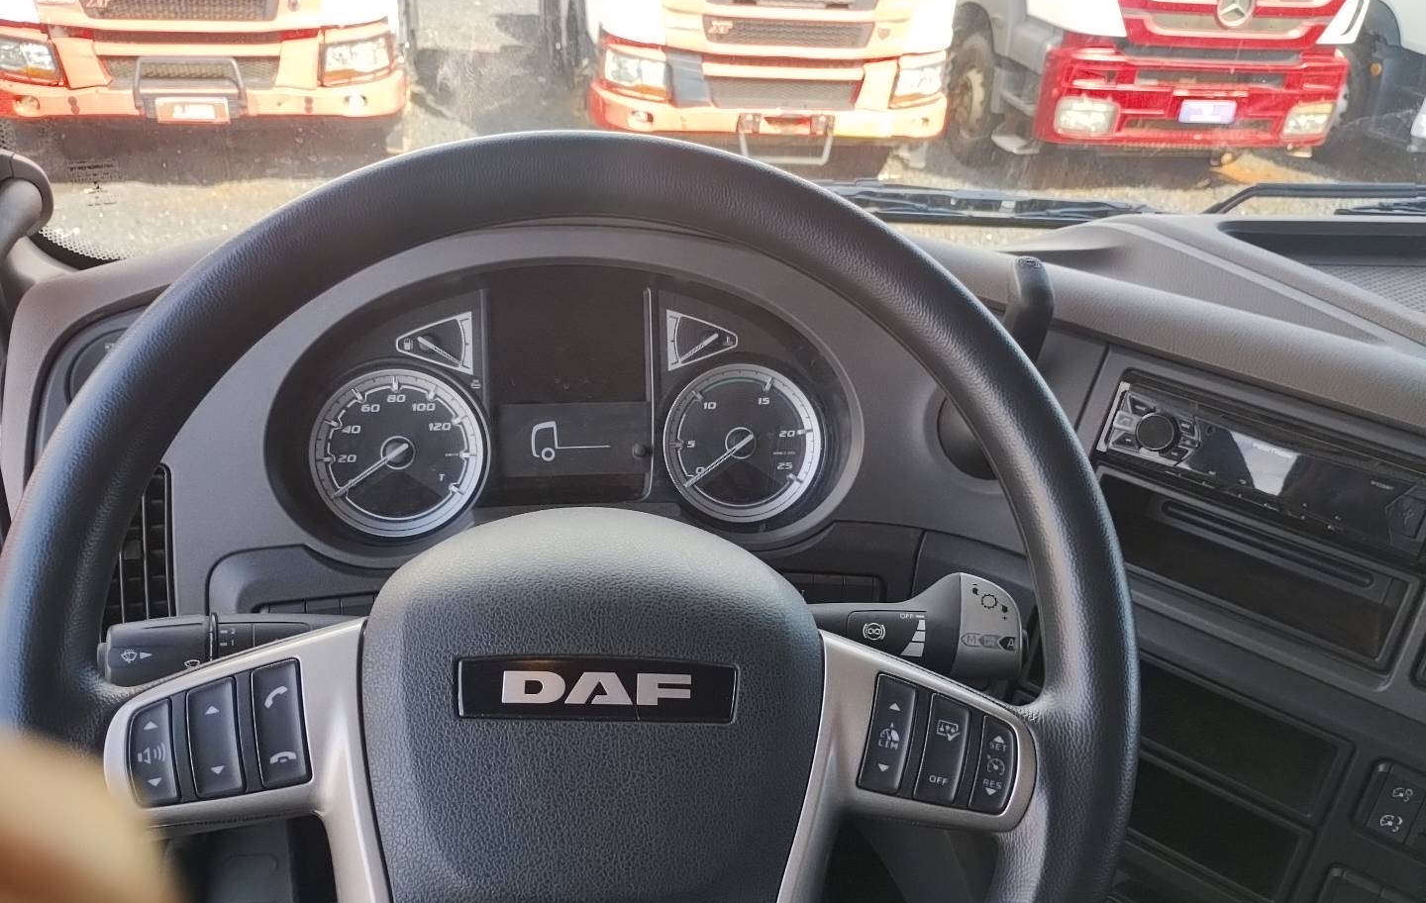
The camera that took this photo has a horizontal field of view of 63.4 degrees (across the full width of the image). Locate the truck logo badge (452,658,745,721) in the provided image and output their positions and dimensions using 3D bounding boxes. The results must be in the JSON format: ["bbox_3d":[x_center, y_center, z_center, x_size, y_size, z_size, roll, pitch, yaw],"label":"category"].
[{"bbox_3d":[-0.044,0.094,0.452,0.109,0.025,0.006,3,-15,-8],"label":"truck logo badge"}]

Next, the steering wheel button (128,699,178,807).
[{"bbox_3d":[-0.213,0.116,0.439,0.016,0.038,0.008,-9,-13,-11],"label":"steering wheel button"}]

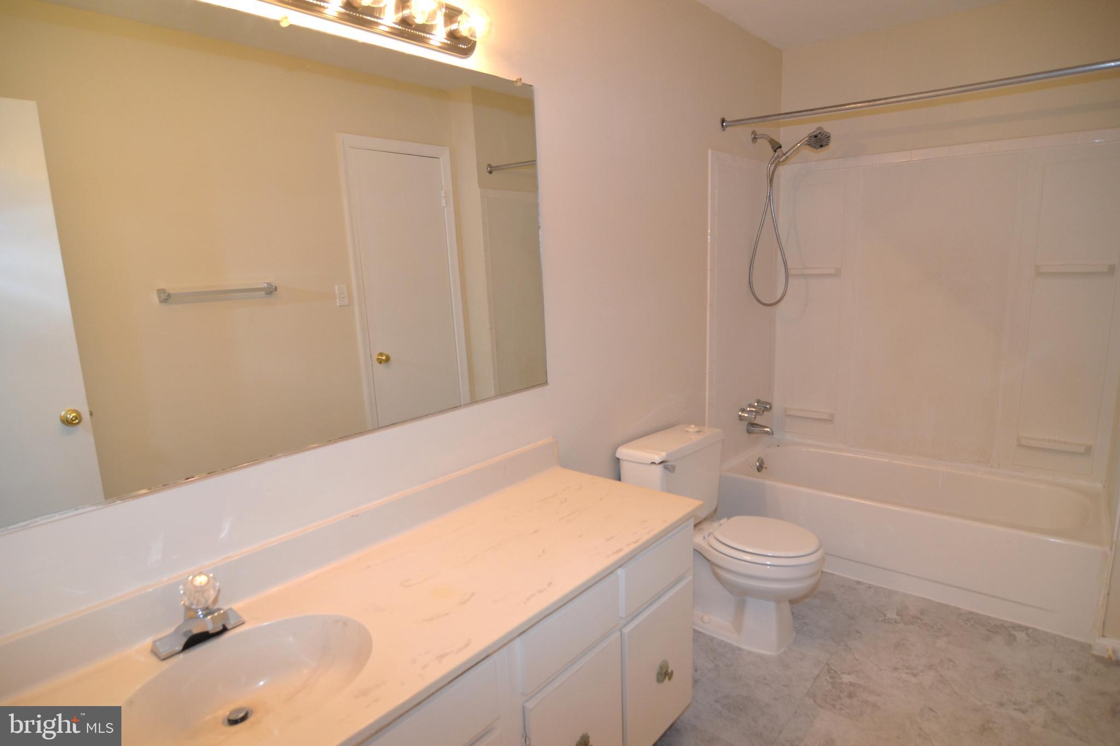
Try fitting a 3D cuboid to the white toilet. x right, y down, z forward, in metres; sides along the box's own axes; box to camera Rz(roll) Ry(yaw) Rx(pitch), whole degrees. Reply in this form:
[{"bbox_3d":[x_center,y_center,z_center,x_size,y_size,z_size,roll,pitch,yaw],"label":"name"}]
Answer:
[{"bbox_3d":[0.679,0.663,2.277,0.710,0.727,0.455,8,16,41],"label":"white toilet"}]

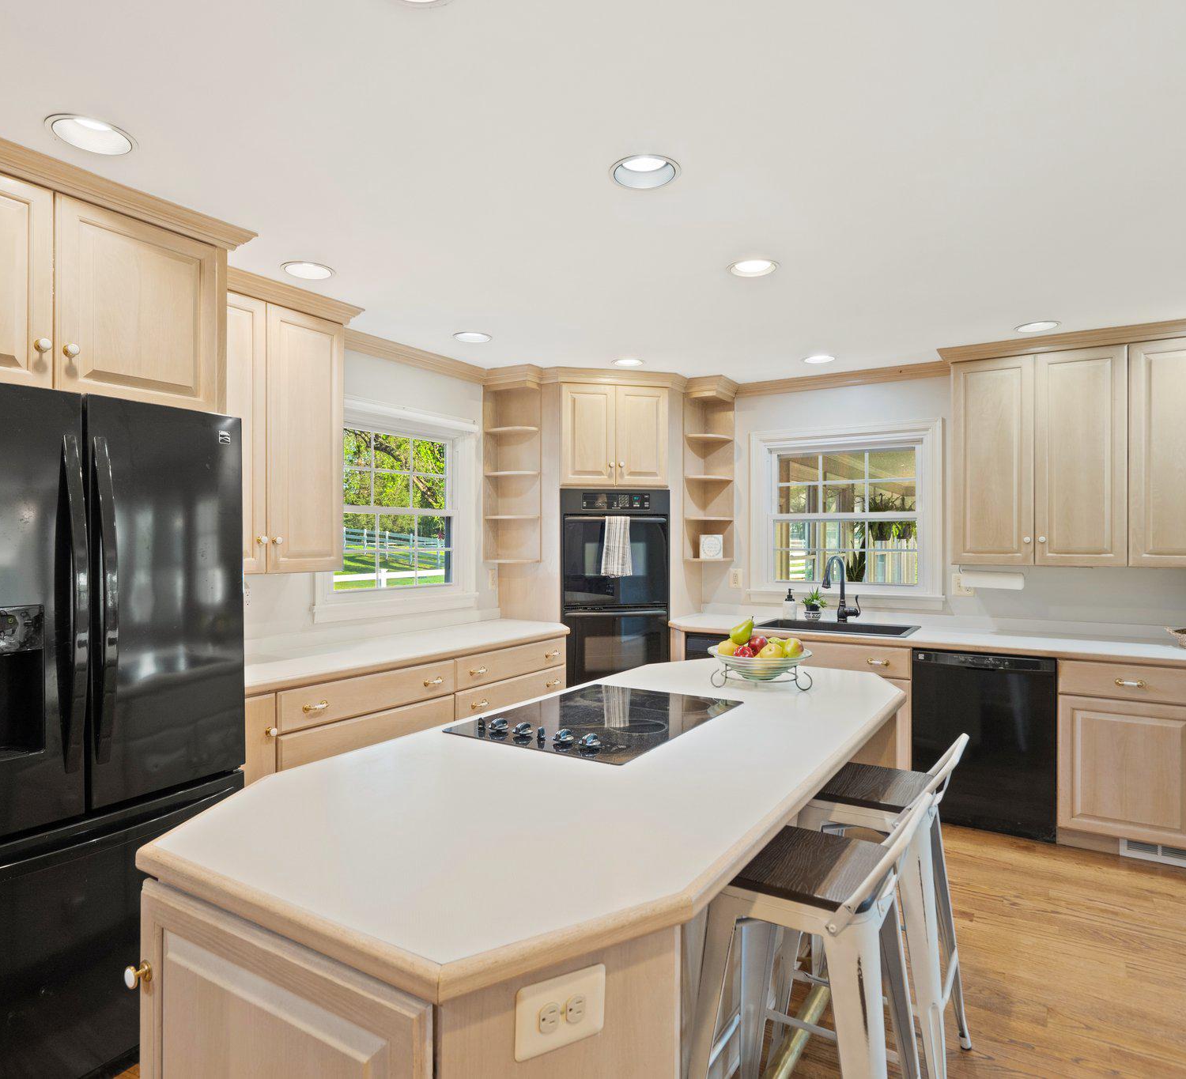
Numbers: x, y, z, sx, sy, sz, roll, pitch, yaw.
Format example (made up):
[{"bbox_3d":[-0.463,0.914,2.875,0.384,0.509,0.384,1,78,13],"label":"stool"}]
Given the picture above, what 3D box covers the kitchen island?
[{"bbox_3d":[0.174,0.970,2.017,1.015,0.914,2.375,0,0,33],"label":"kitchen island"}]

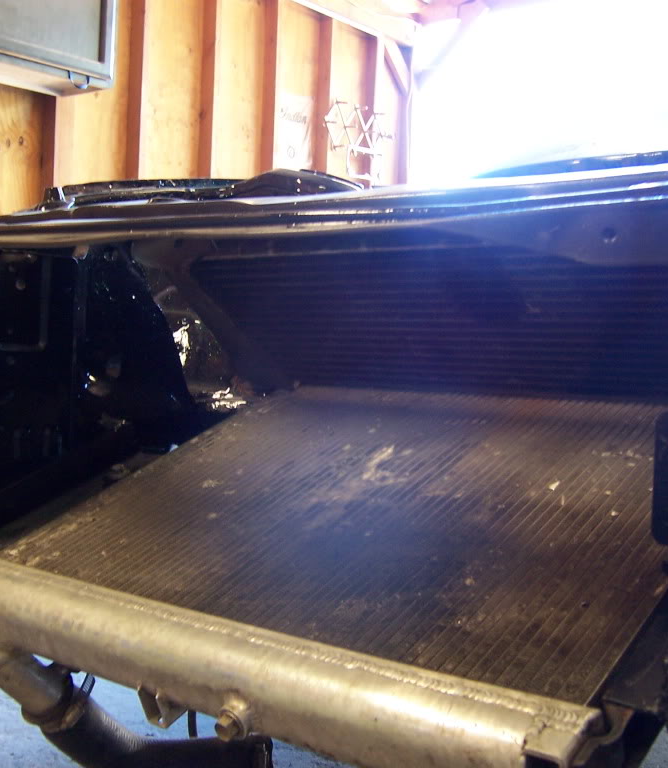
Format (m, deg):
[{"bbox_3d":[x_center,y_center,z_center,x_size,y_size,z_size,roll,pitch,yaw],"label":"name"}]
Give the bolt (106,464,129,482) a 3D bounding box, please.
[{"bbox_3d":[-0.253,0.104,1.140,0.024,0.016,0.024,0,15,34],"label":"bolt"}]

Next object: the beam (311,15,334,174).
[{"bbox_3d":[-0.082,-0.751,5.205,0.090,2.330,0.040,4,3,41],"label":"beam"}]

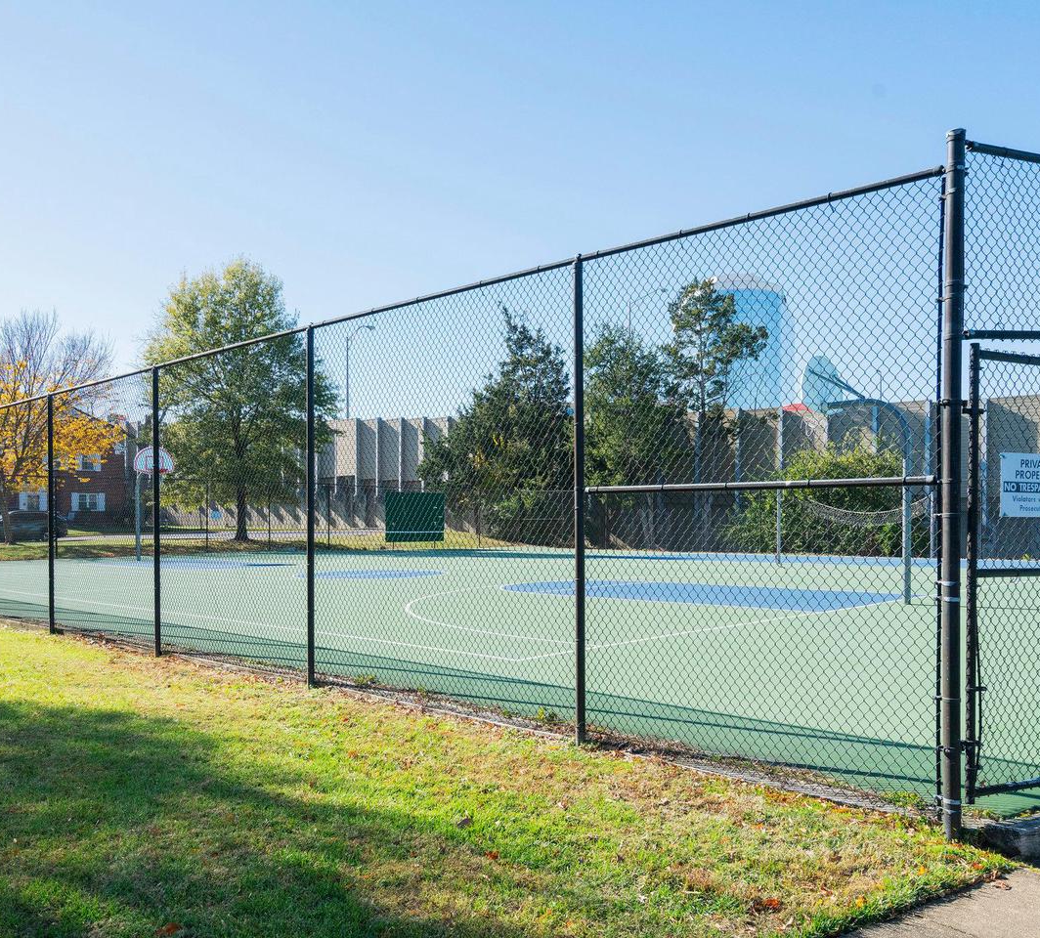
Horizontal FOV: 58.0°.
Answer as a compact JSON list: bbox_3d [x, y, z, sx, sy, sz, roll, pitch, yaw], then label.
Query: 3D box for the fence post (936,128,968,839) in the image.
[{"bbox_3d":[2.050,0.070,4.440,0.080,3.368,0.080,-1,-1,44],"label":"fence post"}]

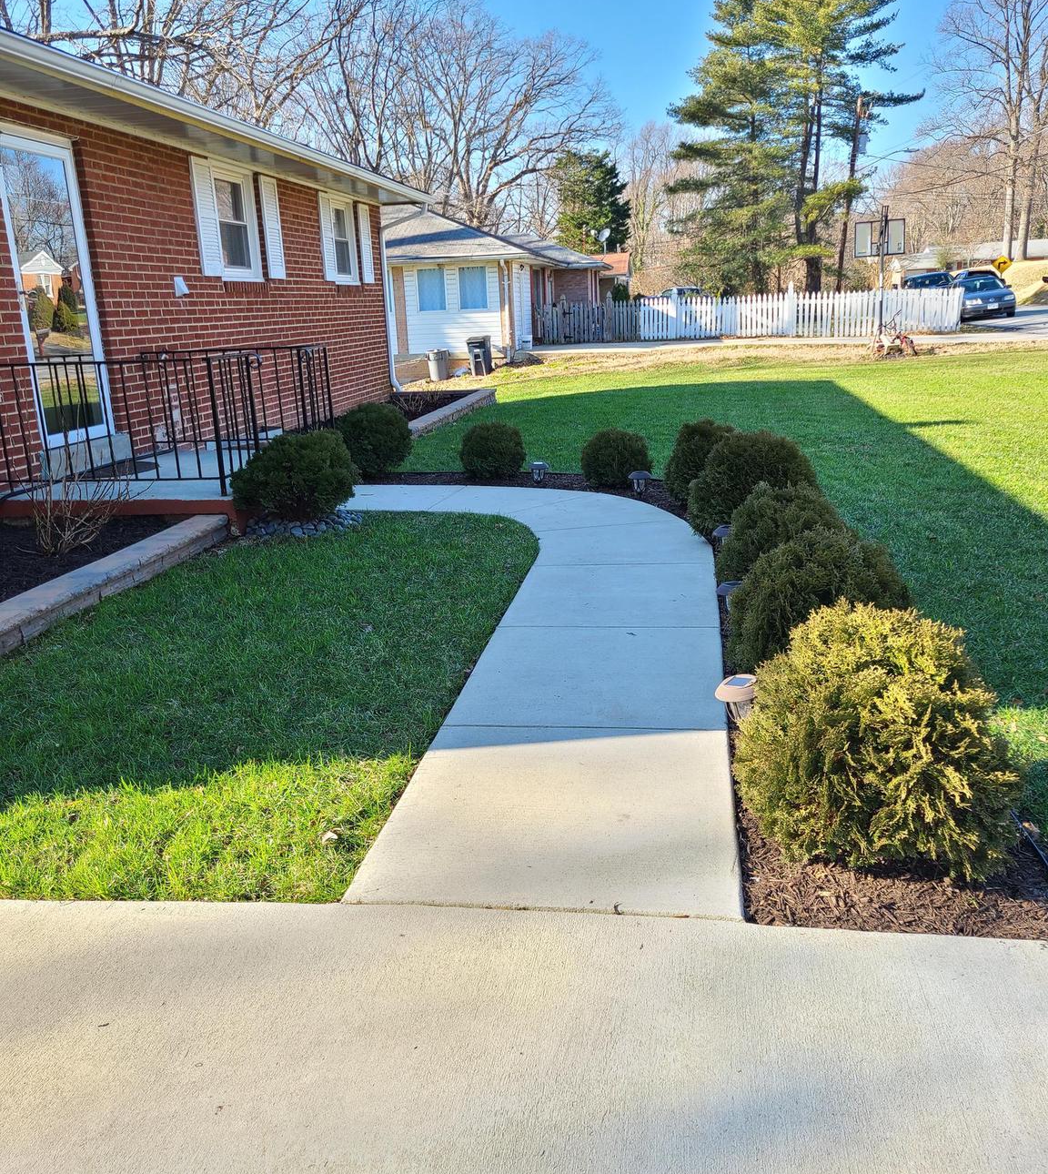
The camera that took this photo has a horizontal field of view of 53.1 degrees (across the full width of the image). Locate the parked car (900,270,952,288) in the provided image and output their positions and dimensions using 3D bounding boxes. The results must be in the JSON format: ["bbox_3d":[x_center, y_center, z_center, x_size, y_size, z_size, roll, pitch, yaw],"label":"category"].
[{"bbox_3d":[17.068,-12.510,44.385,1.800,1.500,4.600,0,15,9],"label":"parked car"}]

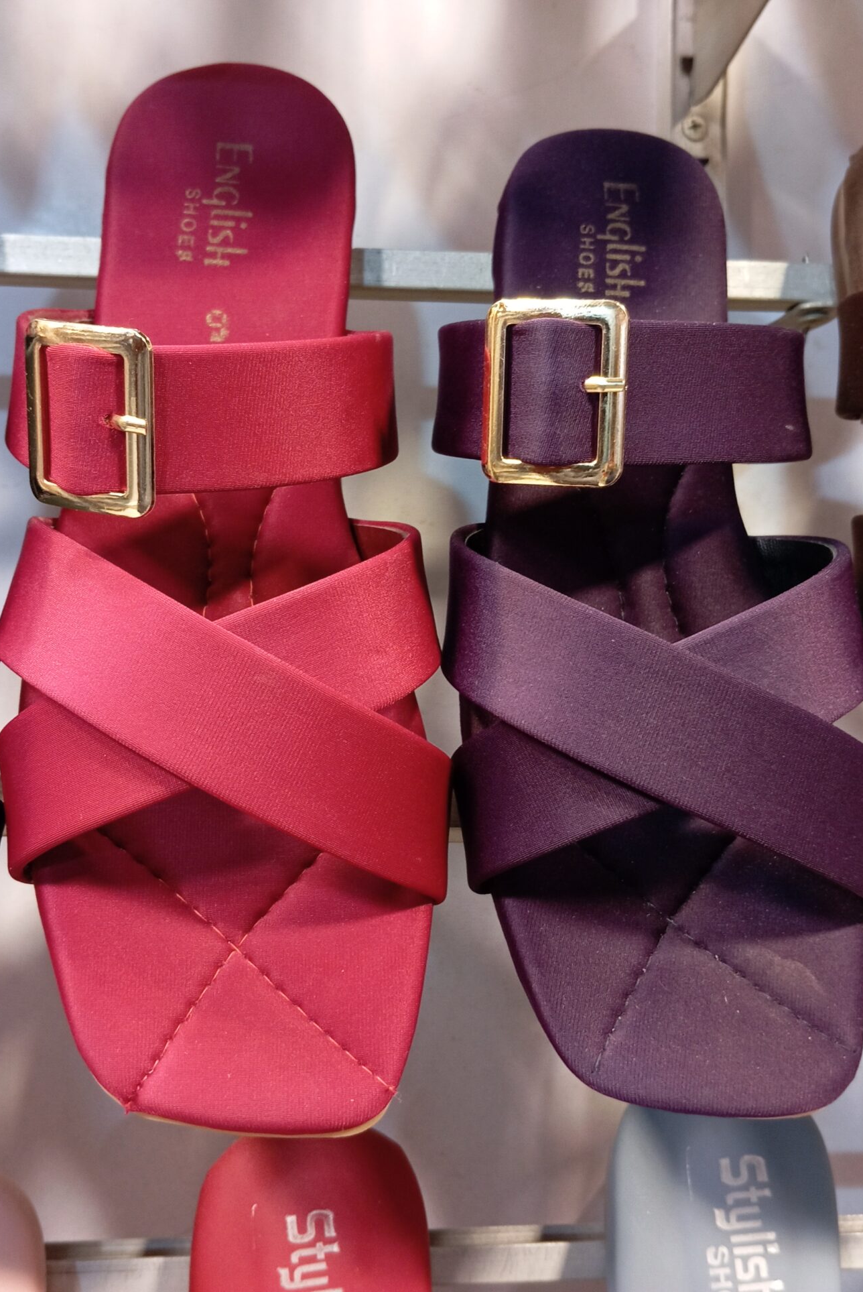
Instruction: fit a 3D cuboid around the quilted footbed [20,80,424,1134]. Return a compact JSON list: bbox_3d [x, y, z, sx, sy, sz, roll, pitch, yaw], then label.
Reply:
[{"bbox_3d":[-0.049,-0.018,0.324,0.089,0.250,0.027,-3,-12,-5],"label":"quilted footbed"}]

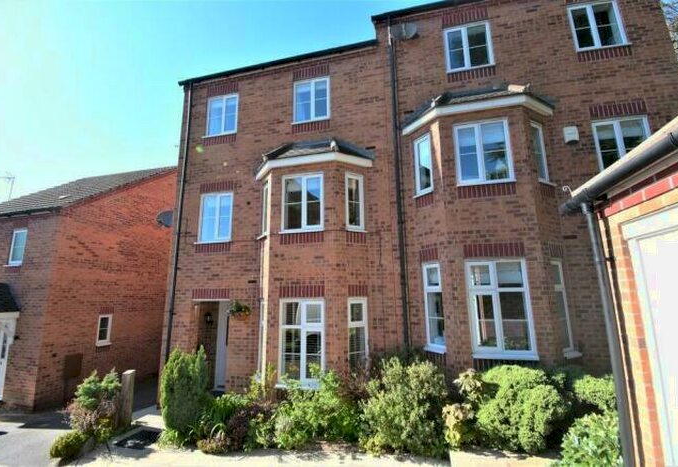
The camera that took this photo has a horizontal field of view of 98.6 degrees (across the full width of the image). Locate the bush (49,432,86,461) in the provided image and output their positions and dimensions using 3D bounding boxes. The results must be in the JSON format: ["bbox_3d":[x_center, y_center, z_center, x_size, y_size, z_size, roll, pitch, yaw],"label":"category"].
[{"bbox_3d":[-4.138,3.252,4.475,0.430,0.320,0.520,-3,-11,13],"label":"bush"}]

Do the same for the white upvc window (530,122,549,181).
[{"bbox_3d":[3.558,-1.406,5.146,0.440,1.130,0.120,6,-12,-31],"label":"white upvc window"}]

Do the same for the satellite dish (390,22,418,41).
[{"bbox_3d":[1.324,-4.080,5.918,0.500,0.420,0.320,-3,-11,13],"label":"satellite dish"}]

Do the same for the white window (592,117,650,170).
[{"bbox_3d":[4.901,-1.397,4.971,0.860,1.170,0.120,-3,-11,13],"label":"white window"}]

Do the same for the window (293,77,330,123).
[{"bbox_3d":[-0.621,-2.960,6.506,0.880,1.070,0.110,-3,-11,13],"label":"window"}]

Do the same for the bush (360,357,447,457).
[{"bbox_3d":[0.916,2.365,4.265,1.200,1.070,1.020,-3,-11,13],"label":"bush"}]

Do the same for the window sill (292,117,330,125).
[{"bbox_3d":[-0.608,-2.499,6.521,0.894,0.050,0.130,-3,-11,13],"label":"window sill"}]

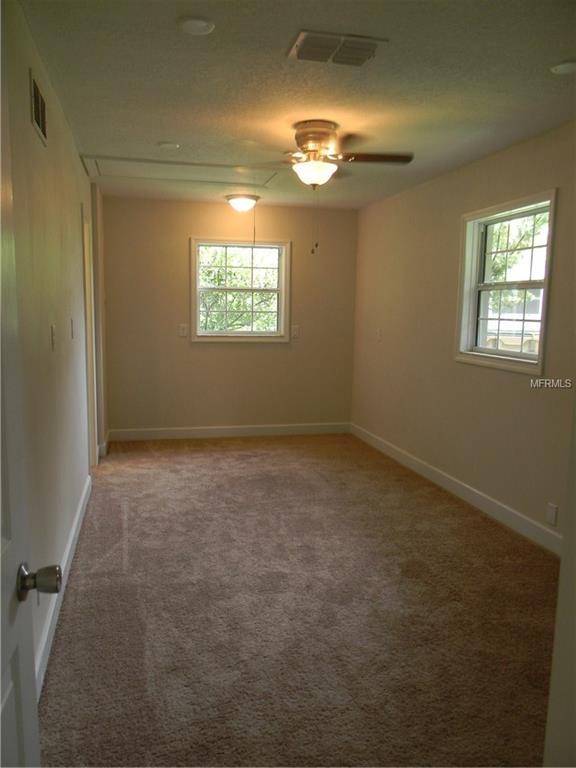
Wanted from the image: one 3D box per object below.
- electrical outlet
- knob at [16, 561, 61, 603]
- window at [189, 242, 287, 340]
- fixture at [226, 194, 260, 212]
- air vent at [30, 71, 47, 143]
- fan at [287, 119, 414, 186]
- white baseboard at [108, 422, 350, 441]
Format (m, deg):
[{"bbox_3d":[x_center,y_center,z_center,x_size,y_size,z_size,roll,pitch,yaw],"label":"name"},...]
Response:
[{"bbox_3d":[1.550,0.769,3.654,0.010,0.116,0.075,-1,7,-14],"label":"electrical outlet"},{"bbox_3d":[-0.430,0.343,1.080,0.064,0.066,0.066,0,7,-9],"label":"knob"},{"bbox_3d":[-0.484,-0.975,6.536,1.045,1.060,0.100,-1,7,-14],"label":"window"},{"bbox_3d":[-0.419,-1.712,5.885,0.320,0.140,0.320,-1,7,-14],"label":"fixture"},{"bbox_3d":[-1.011,-1.116,2.538,0.020,0.205,0.400,-1,7,-14],"label":"air vent"},{"bbox_3d":[0.160,-1.296,3.559,1.080,0.366,1.080,-1,7,-14],"label":"fan"},{"bbox_3d":[-0.562,0.516,6.682,2.630,0.117,0.016,-1,7,-14],"label":"white baseboard"}]

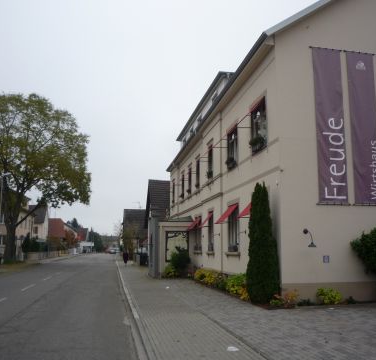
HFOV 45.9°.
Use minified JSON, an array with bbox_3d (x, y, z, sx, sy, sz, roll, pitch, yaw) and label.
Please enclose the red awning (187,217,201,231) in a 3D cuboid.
[{"bbox_3d":[0.338,2.615,26.547,0.620,0.800,1.950,2,-9,-10],"label":"red awning"}]

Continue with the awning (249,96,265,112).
[{"bbox_3d":[2.263,-2.436,16.026,0.650,0.780,1.500,2,-9,-10],"label":"awning"}]

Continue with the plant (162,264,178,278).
[{"bbox_3d":[-0.895,4.681,22.700,0.750,0.700,0.800,1,-9,-10],"label":"plant"}]

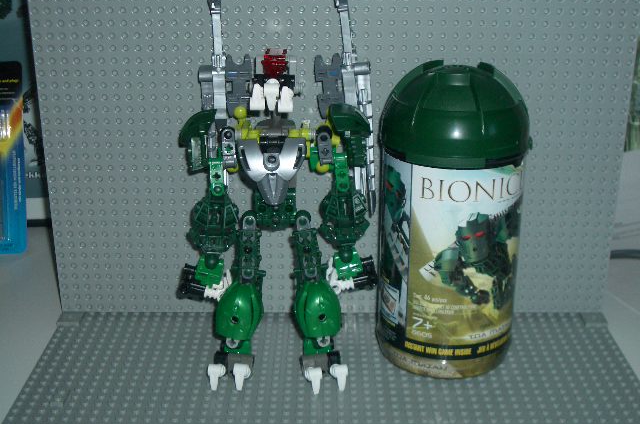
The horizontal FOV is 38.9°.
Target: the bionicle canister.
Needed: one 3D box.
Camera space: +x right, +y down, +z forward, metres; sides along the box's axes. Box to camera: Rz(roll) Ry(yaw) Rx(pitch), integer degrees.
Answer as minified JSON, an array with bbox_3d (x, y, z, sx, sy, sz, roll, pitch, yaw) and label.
[{"bbox_3d":[0.082,0.002,0.568,0.090,0.190,0.090,0,20,0],"label":"bionicle canister"}]

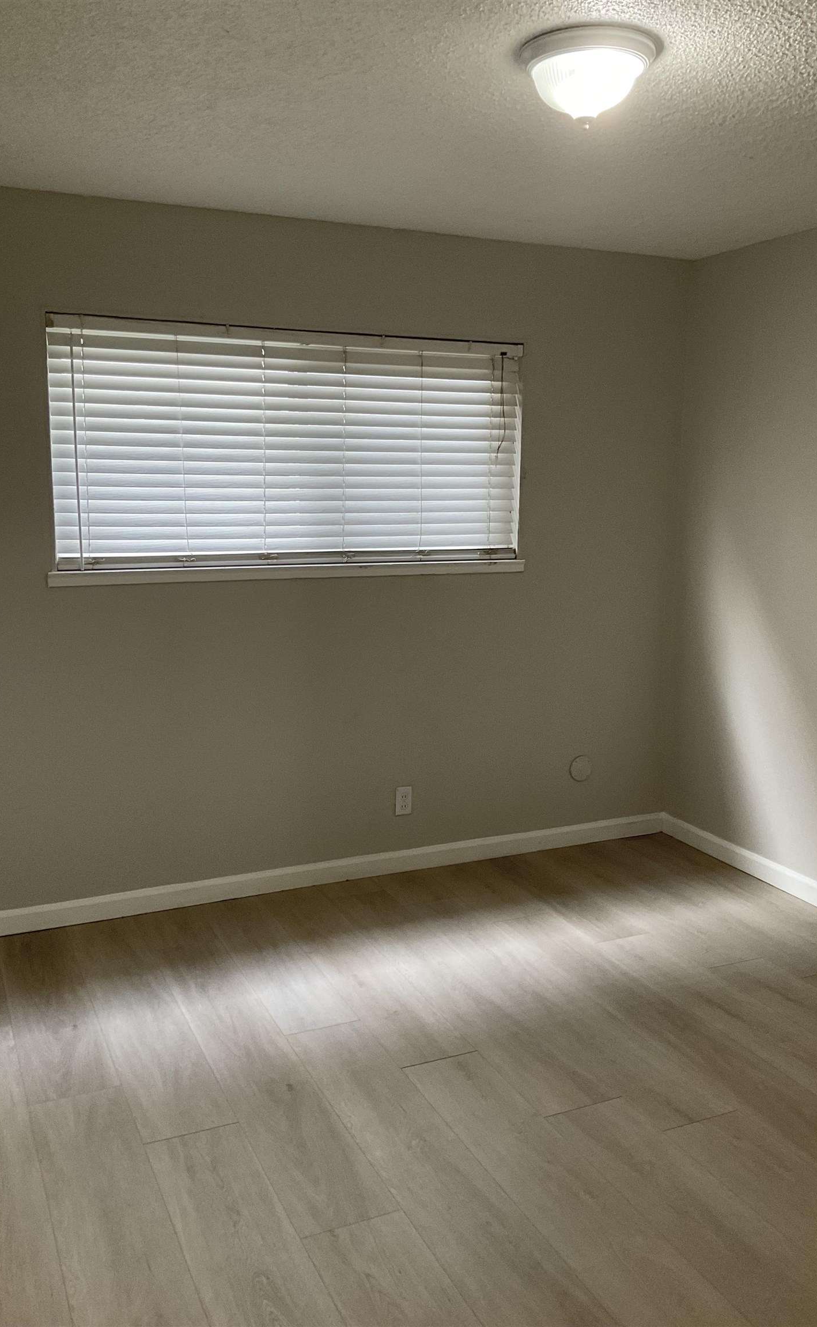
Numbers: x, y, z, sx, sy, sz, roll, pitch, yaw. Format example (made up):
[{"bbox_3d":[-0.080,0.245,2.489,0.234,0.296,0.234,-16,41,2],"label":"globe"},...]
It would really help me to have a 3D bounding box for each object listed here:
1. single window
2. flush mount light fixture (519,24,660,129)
[{"bbox_3d":[-0.368,-0.754,3.977,1.755,0.845,0.100,-4,11,-25],"label":"single window"},{"bbox_3d":[0.359,-1.161,2.251,0.275,0.152,0.275,1,10,0],"label":"flush mount light fixture"}]

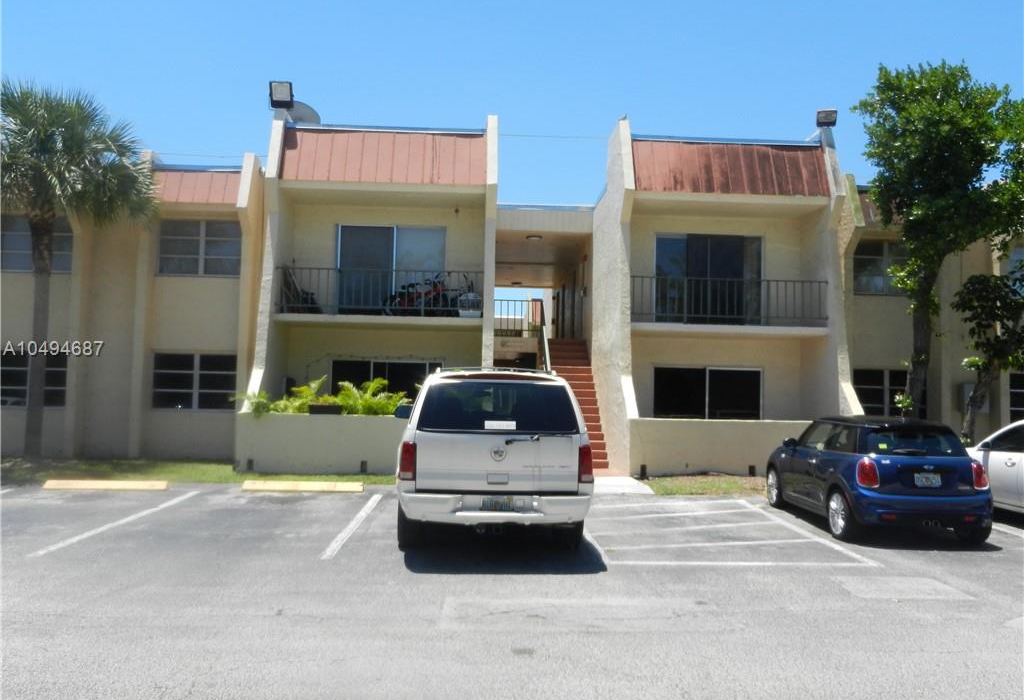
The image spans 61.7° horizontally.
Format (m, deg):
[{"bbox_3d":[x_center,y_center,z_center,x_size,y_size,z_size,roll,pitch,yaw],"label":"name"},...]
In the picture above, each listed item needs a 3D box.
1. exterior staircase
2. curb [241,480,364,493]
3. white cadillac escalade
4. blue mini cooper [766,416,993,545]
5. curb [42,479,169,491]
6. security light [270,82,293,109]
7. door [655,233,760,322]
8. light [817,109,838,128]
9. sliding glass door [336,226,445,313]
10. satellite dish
[{"bbox_3d":[1.416,1.086,19.553,1.030,2.950,3.950,1,-3,-2],"label":"exterior staircase"},{"bbox_3d":[-3.279,2.154,13.439,1.850,0.130,0.160,1,-3,-2],"label":"curb"},{"bbox_3d":[-0.304,1.225,10.896,2.020,1.930,5.060,1,-3,-4],"label":"white cadillac escalade"},{"bbox_3d":[4.677,1.608,11.480,1.730,1.414,3.840,1,-3,0],"label":"blue mini cooper"},{"bbox_3d":[-6.232,2.081,13.230,1.830,0.130,0.160,1,-3,-2],"label":"curb"},{"bbox_3d":[-4.696,-5.185,17.479,0.490,0.470,0.280,1,-3,0],"label":"security light"},{"bbox_3d":[4.368,-1.499,19.048,2.430,2.070,0.120,1,-3,-2],"label":"door"},{"bbox_3d":[6.608,-4.848,17.967,0.440,0.340,0.280,1,-3,-2],"label":"light"},{"bbox_3d":[-2.618,-1.666,18.744,2.430,2.070,0.120,1,-3,-2],"label":"sliding glass door"},{"bbox_3d":[-4.776,-5.206,19.180,0.850,0.750,0.450,0,-3,30],"label":"satellite dish"}]

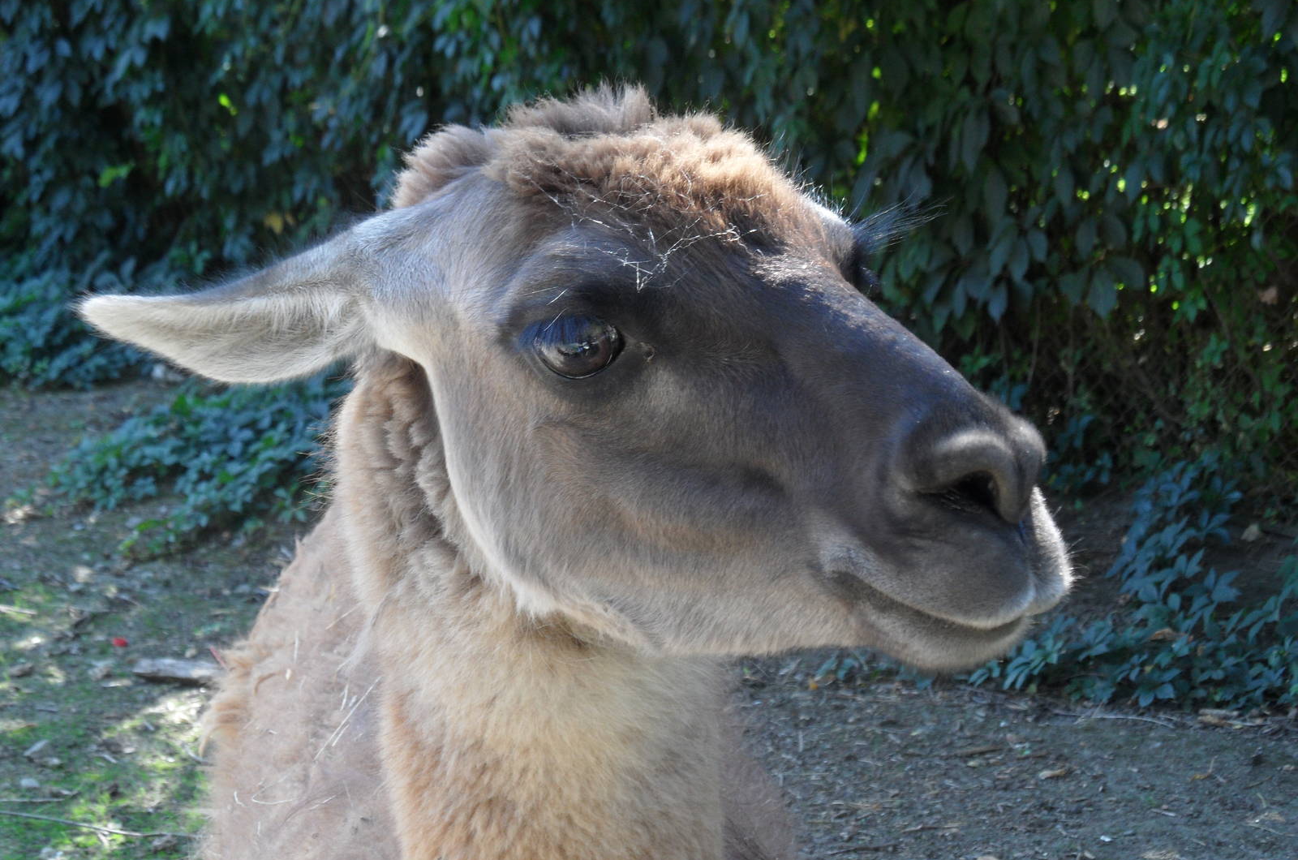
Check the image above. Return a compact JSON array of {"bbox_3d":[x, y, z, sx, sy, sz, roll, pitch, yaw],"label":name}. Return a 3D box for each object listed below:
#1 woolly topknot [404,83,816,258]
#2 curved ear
[{"bbox_3d":[-0.019,-0.103,1.200,0.125,0.058,0.135,-11,16,-41],"label":"woolly topknot"},{"bbox_3d":[-0.172,-0.050,1.210,0.122,0.058,0.045,-1,23,21],"label":"curved ear"}]

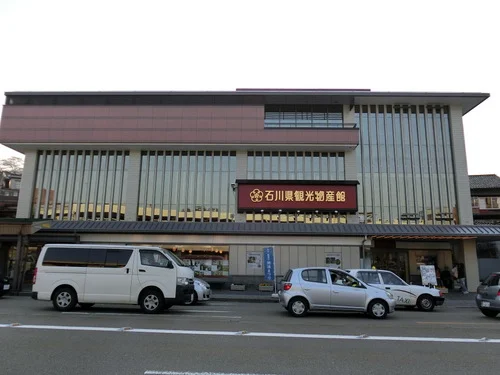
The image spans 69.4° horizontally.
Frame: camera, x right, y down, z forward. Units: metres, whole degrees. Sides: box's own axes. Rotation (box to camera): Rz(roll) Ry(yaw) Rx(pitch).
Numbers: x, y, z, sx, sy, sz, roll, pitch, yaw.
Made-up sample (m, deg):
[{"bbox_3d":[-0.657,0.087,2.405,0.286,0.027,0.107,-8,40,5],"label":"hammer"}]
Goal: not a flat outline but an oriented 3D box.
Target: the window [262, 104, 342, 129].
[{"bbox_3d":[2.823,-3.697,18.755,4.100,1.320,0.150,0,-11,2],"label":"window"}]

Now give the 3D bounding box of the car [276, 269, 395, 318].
[{"bbox_3d":[2.765,3.396,11.903,3.610,1.500,1.660,1,-11,2],"label":"car"}]

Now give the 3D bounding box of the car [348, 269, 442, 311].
[{"bbox_3d":[4.996,3.955,14.286,4.600,1.500,1.690,1,-11,2],"label":"car"}]

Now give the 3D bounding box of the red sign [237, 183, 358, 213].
[{"bbox_3d":[2.421,0.512,18.500,6.155,1.631,0.450,1,-11,2],"label":"red sign"}]

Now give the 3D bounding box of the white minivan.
[{"bbox_3d":[-4.153,2.849,11.541,4.695,1.980,1.695,1,-11,2],"label":"white minivan"}]

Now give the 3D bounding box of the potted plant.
[{"bbox_3d":[0.817,5.070,18.471,0.740,0.370,0.280,1,-11,2],"label":"potted plant"}]

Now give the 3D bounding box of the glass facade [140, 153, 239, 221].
[{"bbox_3d":[-3.301,-0.052,19.209,5.099,3.801,0.300,1,-11,2],"label":"glass facade"}]

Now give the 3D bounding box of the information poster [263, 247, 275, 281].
[{"bbox_3d":[0.802,3.179,15.054,0.437,1.354,0.060,1,-11,2],"label":"information poster"}]

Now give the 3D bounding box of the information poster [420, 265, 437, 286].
[{"bbox_3d":[8.424,4.143,17.000,0.678,0.951,0.100,1,-15,2],"label":"information poster"}]

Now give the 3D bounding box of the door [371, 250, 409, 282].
[{"bbox_3d":[8.052,4.729,20.846,2.173,2.188,0.120,1,-11,2],"label":"door"}]

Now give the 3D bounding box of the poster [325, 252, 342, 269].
[{"bbox_3d":[4.156,3.645,17.953,0.811,0.844,0.040,1,-11,2],"label":"poster"}]

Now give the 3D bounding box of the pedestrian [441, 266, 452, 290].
[{"bbox_3d":[11.438,5.240,21.140,0.480,1.480,0.380,1,-11,2],"label":"pedestrian"}]

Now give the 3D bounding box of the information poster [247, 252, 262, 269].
[{"bbox_3d":[0.249,3.663,18.064,0.801,0.839,0.040,1,-11,2],"label":"information poster"}]

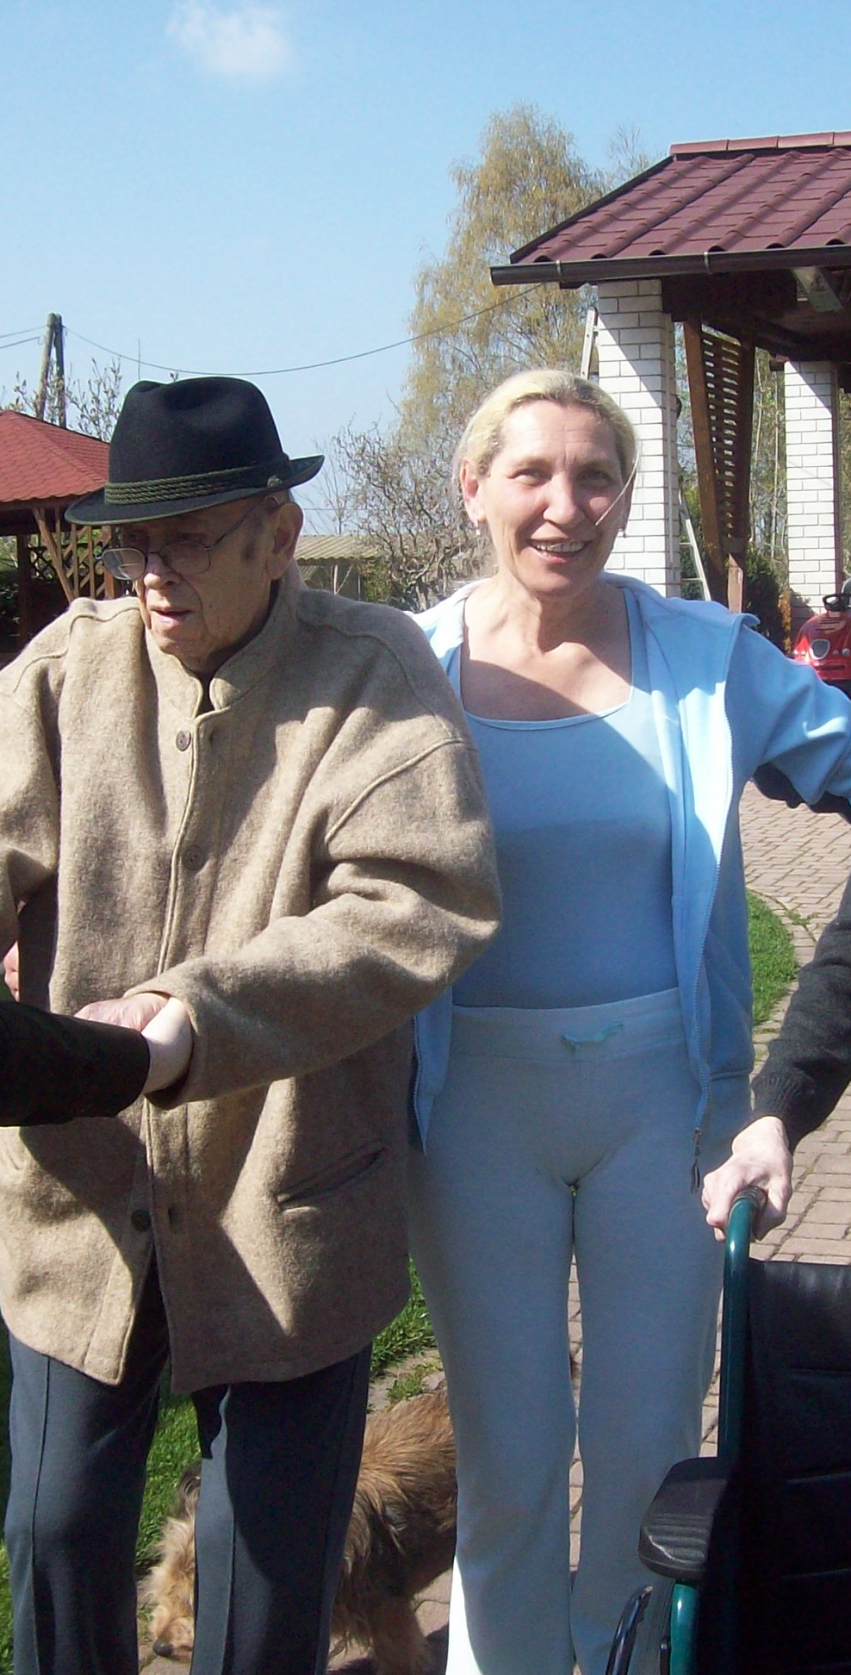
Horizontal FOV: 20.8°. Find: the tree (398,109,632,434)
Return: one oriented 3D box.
[{"bbox_3d":[2.447,-10.399,51.126,6.600,11.088,6.600,-2,7,0],"label":"tree"}]

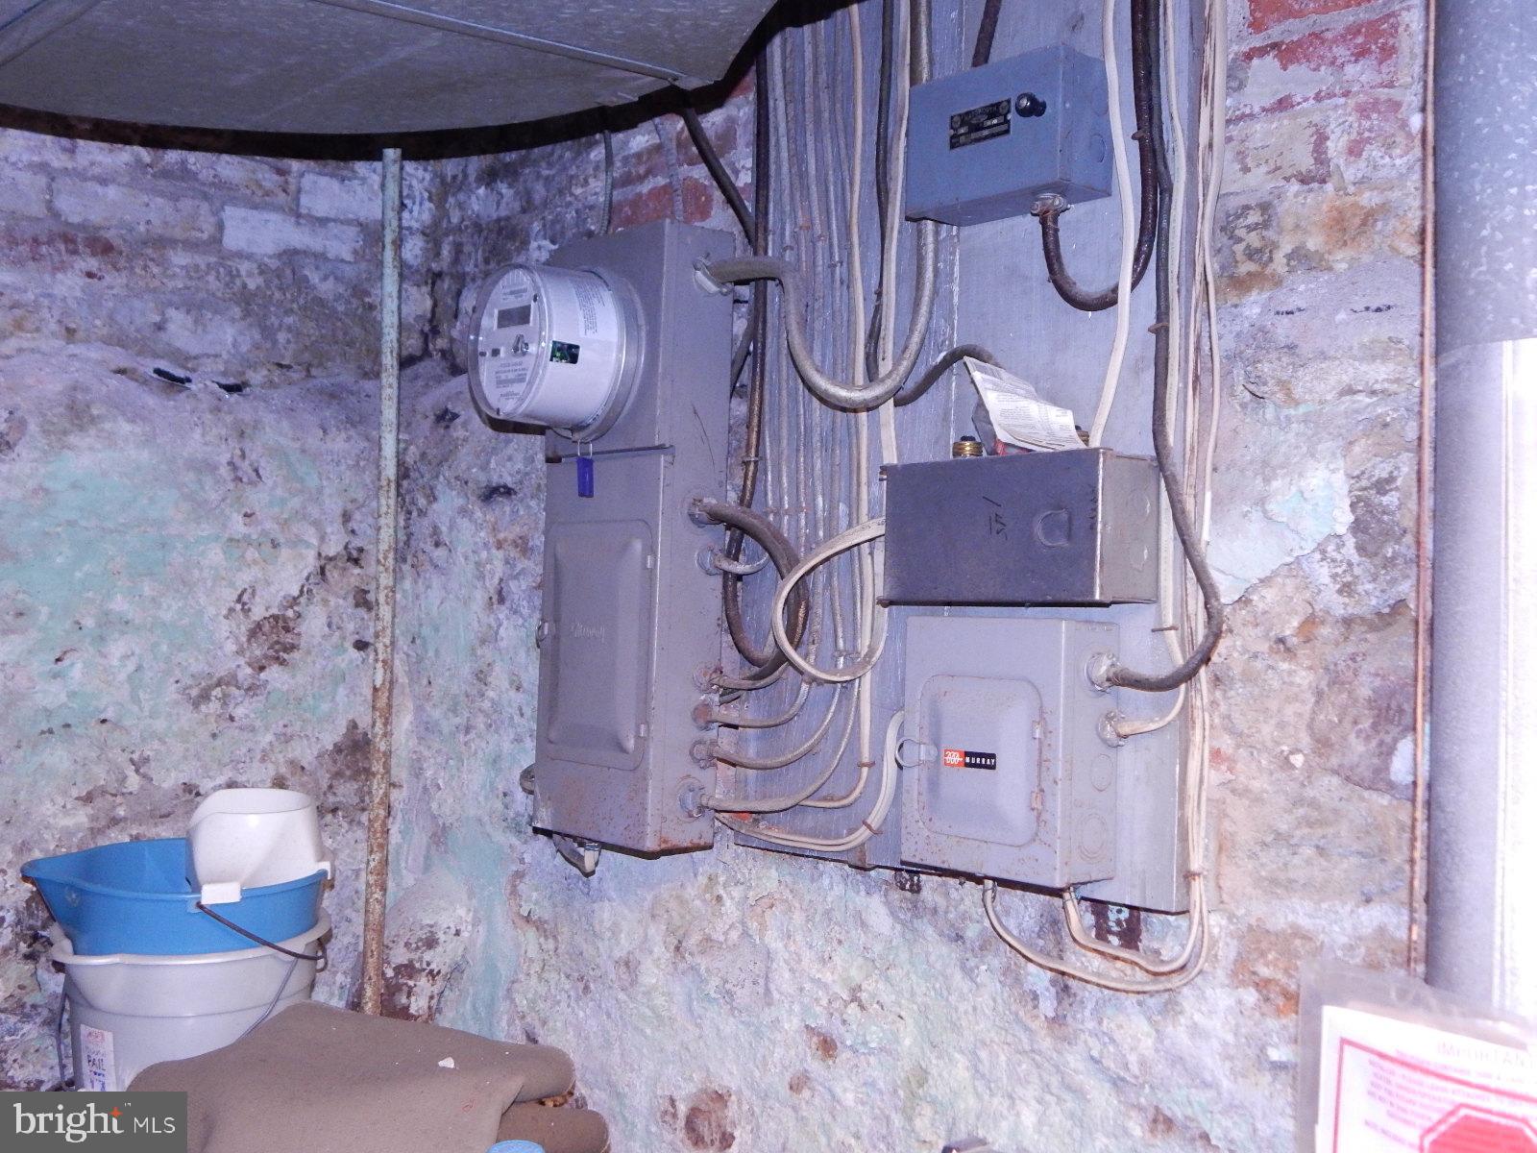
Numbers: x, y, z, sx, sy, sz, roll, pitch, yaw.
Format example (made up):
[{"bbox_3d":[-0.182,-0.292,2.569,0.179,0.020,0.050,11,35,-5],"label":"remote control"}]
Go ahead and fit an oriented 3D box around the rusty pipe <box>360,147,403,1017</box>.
[{"bbox_3d":[-0.549,0.003,2.400,0.026,1.235,0.026,2,-2,-41],"label":"rusty pipe"}]

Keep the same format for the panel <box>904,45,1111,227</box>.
[{"bbox_3d":[0.217,-0.395,1.530,0.072,0.119,0.178,3,-2,-41],"label":"panel"}]

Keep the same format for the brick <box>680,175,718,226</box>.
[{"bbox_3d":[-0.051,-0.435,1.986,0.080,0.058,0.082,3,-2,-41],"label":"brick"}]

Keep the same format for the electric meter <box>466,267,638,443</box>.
[{"bbox_3d":[-0.243,-0.260,1.894,0.130,0.187,0.187,3,-2,-41],"label":"electric meter"}]

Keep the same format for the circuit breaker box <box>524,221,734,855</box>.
[{"bbox_3d":[-0.160,-0.043,1.956,0.093,0.694,0.227,3,-2,-41],"label":"circuit breaker box"}]

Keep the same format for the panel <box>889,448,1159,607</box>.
[{"bbox_3d":[0.223,-0.040,1.525,0.081,0.127,0.249,3,-2,-41],"label":"panel"}]

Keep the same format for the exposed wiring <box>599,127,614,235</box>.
[{"bbox_3d":[-0.197,-0.481,2.056,0.015,0.135,0.016,2,-1,0],"label":"exposed wiring"}]

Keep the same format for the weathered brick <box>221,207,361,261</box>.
[{"bbox_3d":[-0.670,-0.458,2.311,0.199,0.058,0.090,3,-2,-41],"label":"weathered brick"}]

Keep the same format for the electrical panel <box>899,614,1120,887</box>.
[{"bbox_3d":[0.213,0.150,1.500,0.077,0.221,0.182,3,-2,-41],"label":"electrical panel"}]

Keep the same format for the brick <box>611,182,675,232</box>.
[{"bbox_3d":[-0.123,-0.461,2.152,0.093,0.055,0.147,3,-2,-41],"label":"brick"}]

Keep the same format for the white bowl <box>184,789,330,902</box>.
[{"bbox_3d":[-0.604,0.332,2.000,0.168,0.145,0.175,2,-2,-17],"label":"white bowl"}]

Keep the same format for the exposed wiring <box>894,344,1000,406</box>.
[{"bbox_3d":[0.170,-0.194,1.619,0.029,0.050,0.141,3,-2,-41],"label":"exposed wiring"}]

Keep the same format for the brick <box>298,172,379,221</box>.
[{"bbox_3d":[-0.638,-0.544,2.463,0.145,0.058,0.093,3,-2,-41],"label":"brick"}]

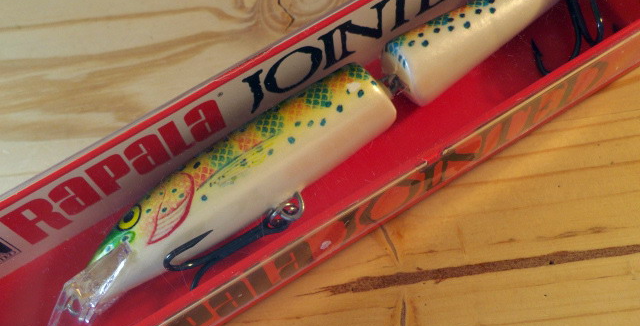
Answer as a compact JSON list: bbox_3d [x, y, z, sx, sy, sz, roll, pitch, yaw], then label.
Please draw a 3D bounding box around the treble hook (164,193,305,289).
[{"bbox_3d":[-0.018,0.016,0.139,0.026,0.017,0.019,-27,64,9],"label":"treble hook"}]

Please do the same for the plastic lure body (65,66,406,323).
[{"bbox_3d":[-0.019,0.006,0.148,0.079,0.015,0.017,-35,66,-12],"label":"plastic lure body"}]

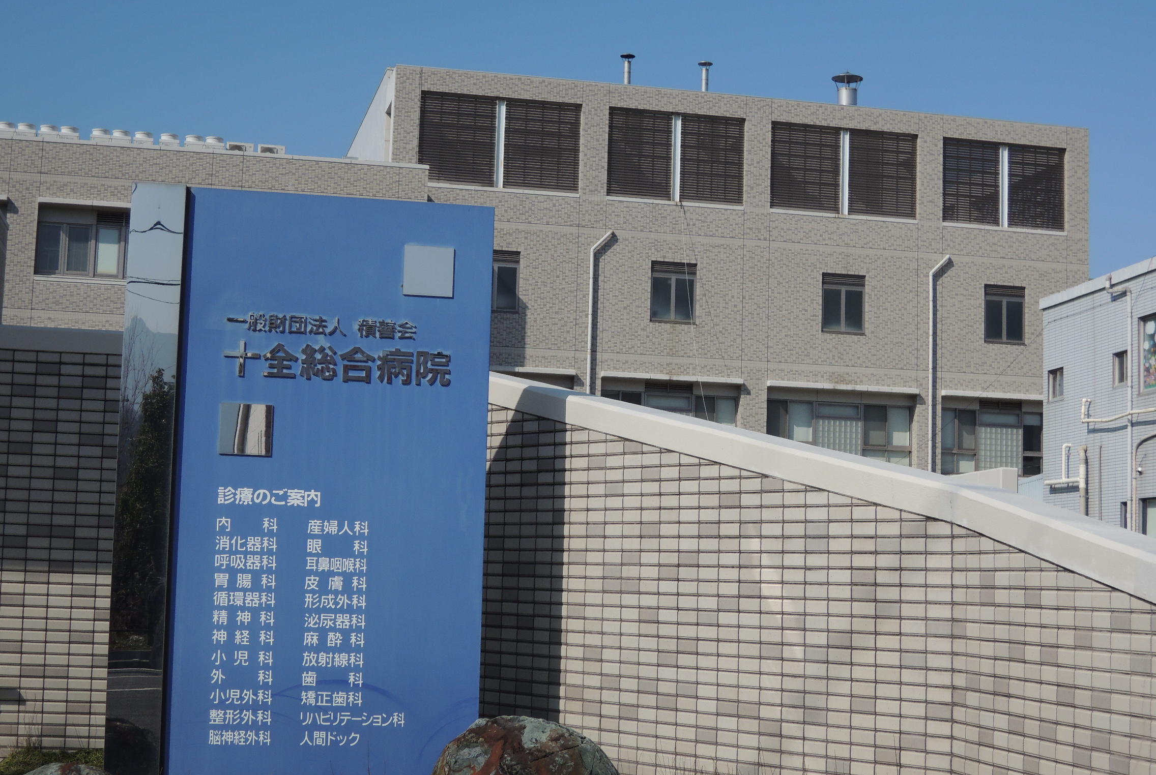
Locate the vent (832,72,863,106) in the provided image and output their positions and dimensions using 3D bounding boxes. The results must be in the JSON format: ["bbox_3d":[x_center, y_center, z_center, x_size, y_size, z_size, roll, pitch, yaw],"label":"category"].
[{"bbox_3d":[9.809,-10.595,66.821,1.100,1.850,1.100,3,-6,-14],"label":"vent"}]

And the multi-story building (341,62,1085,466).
[{"bbox_3d":[3.827,-0.353,68.995,24.960,17.580,16.000,3,-6,-14],"label":"multi-story building"}]

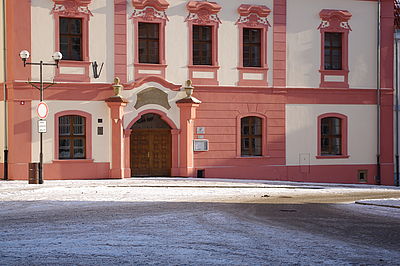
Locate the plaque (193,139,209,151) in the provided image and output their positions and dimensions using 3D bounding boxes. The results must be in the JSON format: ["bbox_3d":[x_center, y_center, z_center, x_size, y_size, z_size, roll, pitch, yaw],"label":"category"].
[{"bbox_3d":[0.061,0.564,42.046,0.781,0.564,0.120,0,0,-26],"label":"plaque"}]

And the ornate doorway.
[{"bbox_3d":[-2.190,0.541,41.076,2.029,2.888,0.400,0,0,-26],"label":"ornate doorway"}]

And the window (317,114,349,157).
[{"bbox_3d":[6.624,0.139,45.354,1.907,2.292,0.250,0,0,-26],"label":"window"}]

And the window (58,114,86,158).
[{"bbox_3d":[-5.531,0.187,39.563,1.253,1.912,0.200,0,0,-26],"label":"window"}]

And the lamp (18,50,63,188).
[{"bbox_3d":[-6.303,-0.624,36.200,1.750,5.313,0.400,0,0,-26],"label":"lamp"}]

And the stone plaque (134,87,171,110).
[{"bbox_3d":[-2.110,-1.540,40.941,1.795,1.057,0.150,0,0,-26],"label":"stone plaque"}]

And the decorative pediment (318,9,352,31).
[{"bbox_3d":[6.723,-5.591,45.162,1.828,1.091,0.300,0,0,-26],"label":"decorative pediment"}]

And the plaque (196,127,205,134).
[{"bbox_3d":[0.037,-0.111,42.077,0.411,0.333,0.040,0,0,-26],"label":"plaque"}]

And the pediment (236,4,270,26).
[{"bbox_3d":[2.547,-5.549,43.135,1.746,1.052,0.300,0,0,-26],"label":"pediment"}]

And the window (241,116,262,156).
[{"bbox_3d":[2.466,0.167,43.446,1.189,1.909,0.200,0,0,-26],"label":"window"}]

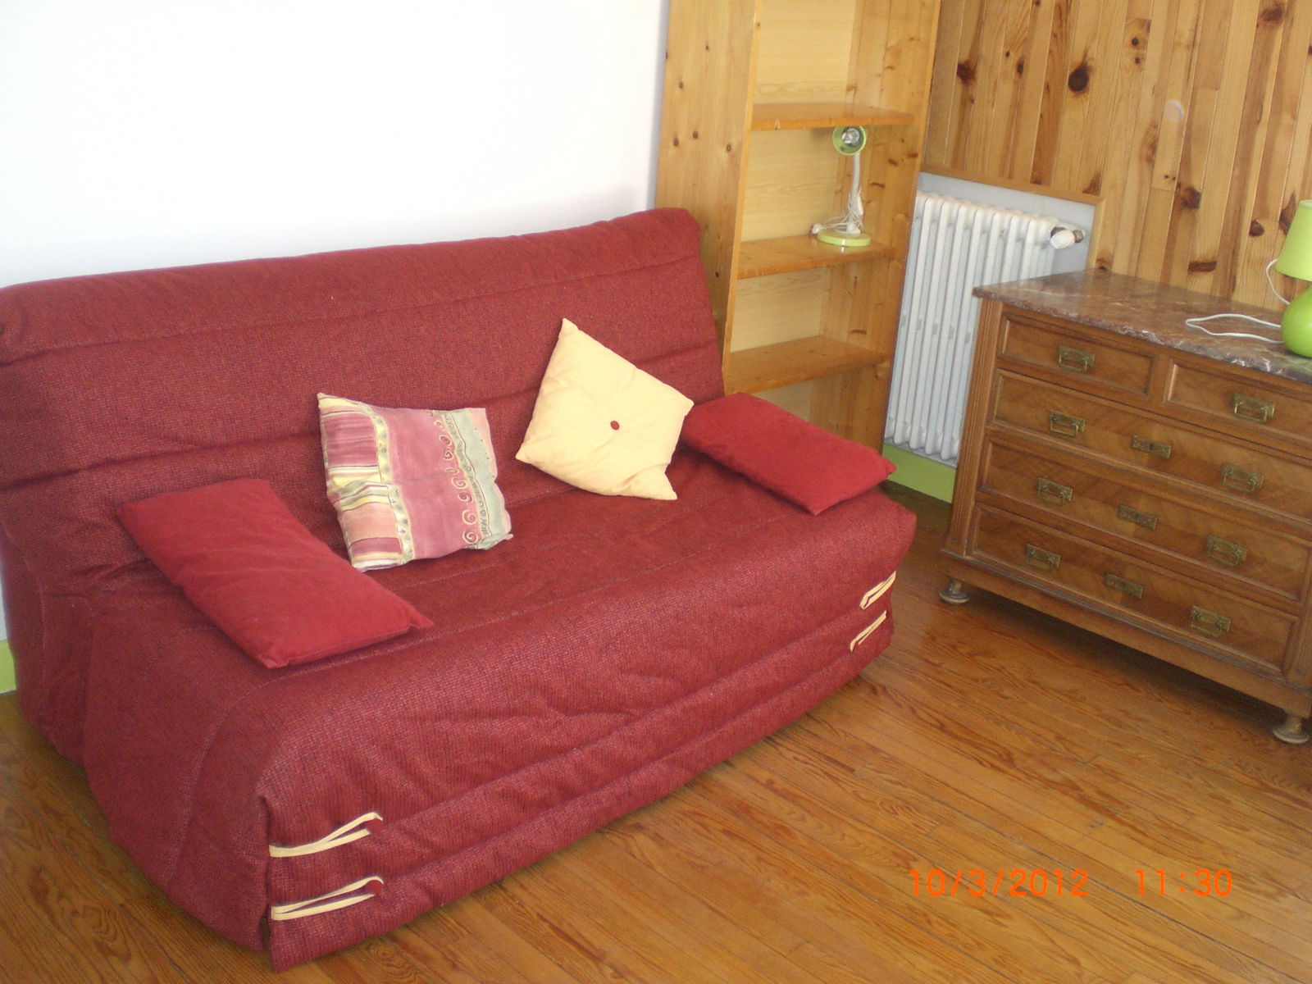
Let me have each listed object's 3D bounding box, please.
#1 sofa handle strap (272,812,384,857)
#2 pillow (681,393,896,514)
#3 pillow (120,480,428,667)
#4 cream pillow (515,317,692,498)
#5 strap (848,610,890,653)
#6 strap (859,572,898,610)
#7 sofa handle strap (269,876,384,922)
[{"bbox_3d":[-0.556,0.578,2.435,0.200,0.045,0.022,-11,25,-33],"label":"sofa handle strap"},{"bbox_3d":[0.313,-0.112,3.723,0.505,0.095,0.335,31,36,31],"label":"pillow"},{"bbox_3d":[-0.739,0.140,2.766,0.505,0.095,0.335,38,31,29],"label":"pillow"},{"bbox_3d":[-0.113,-0.170,3.497,0.390,0.120,0.380,29,55,-21],"label":"cream pillow"},{"bbox_3d":[0.535,0.349,3.605,0.022,0.045,0.195,16,24,29],"label":"strap"},{"bbox_3d":[0.554,0.245,3.579,0.022,0.045,0.195,16,24,29],"label":"strap"},{"bbox_3d":[-0.565,0.700,2.480,0.200,0.045,0.022,-11,25,-33],"label":"sofa handle strap"}]

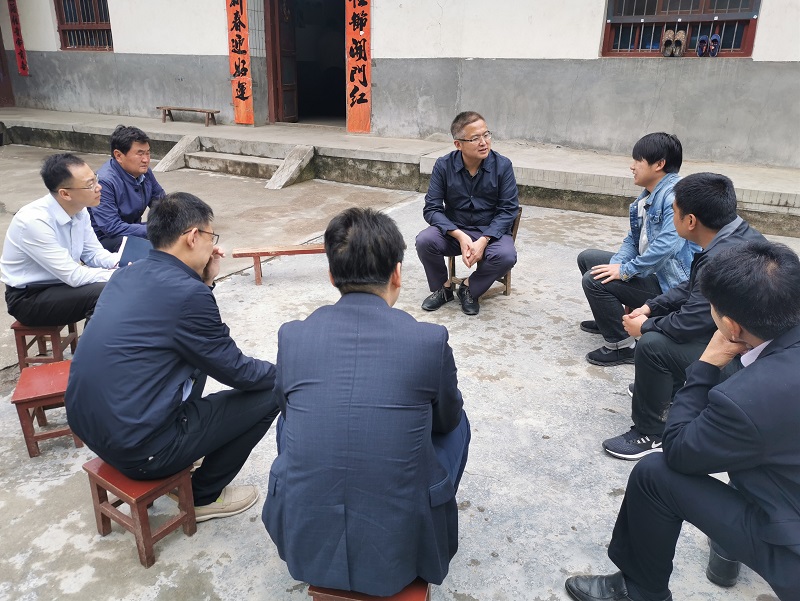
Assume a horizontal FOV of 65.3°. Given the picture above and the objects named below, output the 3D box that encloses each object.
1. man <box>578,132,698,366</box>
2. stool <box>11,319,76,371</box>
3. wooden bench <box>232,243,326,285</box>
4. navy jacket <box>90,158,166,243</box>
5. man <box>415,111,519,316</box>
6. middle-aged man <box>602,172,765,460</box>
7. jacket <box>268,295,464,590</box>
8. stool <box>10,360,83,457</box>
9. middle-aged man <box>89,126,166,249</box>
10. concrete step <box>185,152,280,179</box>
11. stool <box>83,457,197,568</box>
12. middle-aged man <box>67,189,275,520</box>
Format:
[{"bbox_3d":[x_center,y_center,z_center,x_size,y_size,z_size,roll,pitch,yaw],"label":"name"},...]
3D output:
[{"bbox_3d":[1.271,-0.290,3.189,0.700,1.080,0.530,1,20,0],"label":"man"},{"bbox_3d":[-1.793,0.206,3.169,0.205,0.267,0.280,-4,22,-13],"label":"stool"},{"bbox_3d":[-0.649,-0.246,4.194,0.904,0.226,0.175,-4,21,-15],"label":"wooden bench"},{"bbox_3d":[-1.446,-0.505,3.354,0.440,0.490,0.490,9,22,20],"label":"navy jacket"},{"bbox_3d":[0.442,-0.534,3.890,0.570,1.180,0.700,6,22,13],"label":"man"},{"bbox_3d":[1.190,0.025,2.428,0.750,1.020,0.540,6,21,12],"label":"middle-aged man"},{"bbox_3d":[-0.079,0.288,1.589,0.490,0.650,0.510,2,20,3],"label":"jacket"},{"bbox_3d":[-1.425,0.443,2.574,0.205,0.267,0.280,-8,23,-22],"label":"stool"},{"bbox_3d":[-1.385,-0.343,3.362,0.760,1.160,0.560,10,23,23],"label":"middle-aged man"},{"bbox_3d":[-1.985,-1.705,7.907,1.715,0.186,0.339,12,23,28],"label":"concrete step"},{"bbox_3d":[-0.765,0.599,1.863,0.257,0.251,0.200,15,24,32],"label":"stool"},{"bbox_3d":[-0.723,0.219,2.000,0.750,1.120,0.580,-18,28,-39],"label":"middle-aged man"}]

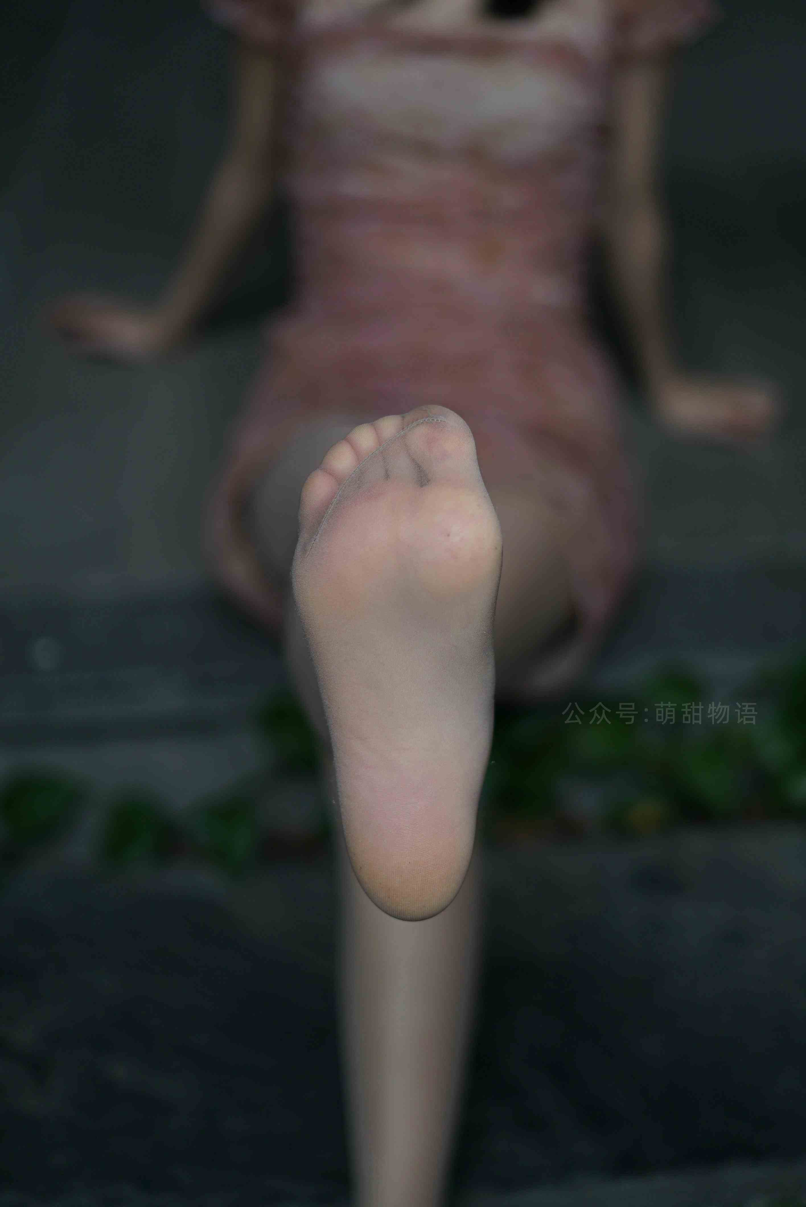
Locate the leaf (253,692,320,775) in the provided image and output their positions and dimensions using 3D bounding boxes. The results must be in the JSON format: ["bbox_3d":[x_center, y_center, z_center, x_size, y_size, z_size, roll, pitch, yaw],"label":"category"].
[{"bbox_3d":[-0.096,0.109,1.420,0.061,0.054,0.046,0,31,0],"label":"leaf"}]

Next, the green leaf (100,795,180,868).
[{"bbox_3d":[-0.218,0.189,1.390,0.066,0.047,0.040,0,31,0],"label":"green leaf"}]

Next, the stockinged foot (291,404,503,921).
[{"bbox_3d":[-0.003,0.022,0.762,0.091,0.230,0.085,-1,6,0],"label":"stockinged foot"}]

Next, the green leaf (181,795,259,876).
[{"bbox_3d":[-0.150,0.191,1.380,0.062,0.054,0.046,0,31,0],"label":"green leaf"}]

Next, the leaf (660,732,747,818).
[{"bbox_3d":[0.247,0.142,1.380,0.069,0.053,0.045,0,31,0],"label":"leaf"}]

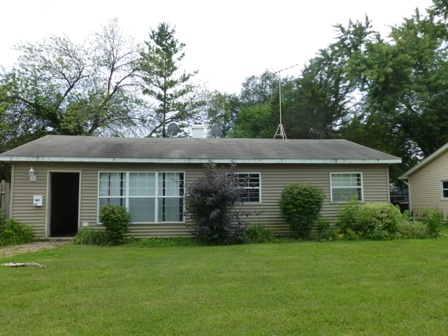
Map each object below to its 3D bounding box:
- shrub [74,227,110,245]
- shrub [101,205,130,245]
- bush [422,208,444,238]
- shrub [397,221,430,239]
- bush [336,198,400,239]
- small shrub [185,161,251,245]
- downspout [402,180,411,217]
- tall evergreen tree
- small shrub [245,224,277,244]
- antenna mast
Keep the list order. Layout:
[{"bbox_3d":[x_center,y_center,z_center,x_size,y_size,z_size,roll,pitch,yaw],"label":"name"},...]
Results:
[{"bbox_3d":[-3.934,2.000,10.382,0.978,0.461,0.650,0,-4,-6],"label":"shrub"},{"bbox_3d":[-3.213,1.672,10.379,0.883,1.111,0.850,0,-4,-6],"label":"shrub"},{"bbox_3d":[6.941,1.823,11.605,0.746,0.917,0.700,0,-4,-6],"label":"bush"},{"bbox_3d":[6.213,2.000,11.467,1.169,0.548,0.850,0,-4,-6],"label":"shrub"},{"bbox_3d":[4.525,1.617,10.920,2.065,1.260,1.300,0,-4,-6],"label":"bush"},{"bbox_3d":[-0.185,1.019,10.434,1.917,2.406,1.600,0,-4,-6],"label":"small shrub"},{"bbox_3d":[9.285,1.598,17.729,0.375,1.922,0.150,0,-4,-6],"label":"downspout"},{"bbox_3d":[-4.365,-4.225,28.389,5.229,15.634,5.229,0,-4,-6],"label":"tall evergreen tree"},{"bbox_3d":[1.103,1.976,10.545,0.919,0.507,0.800,0,-4,-6],"label":"small shrub"},{"bbox_3d":[2.631,-2.794,15.280,0.800,3.115,1.300,3,-5,-39],"label":"antenna mast"}]

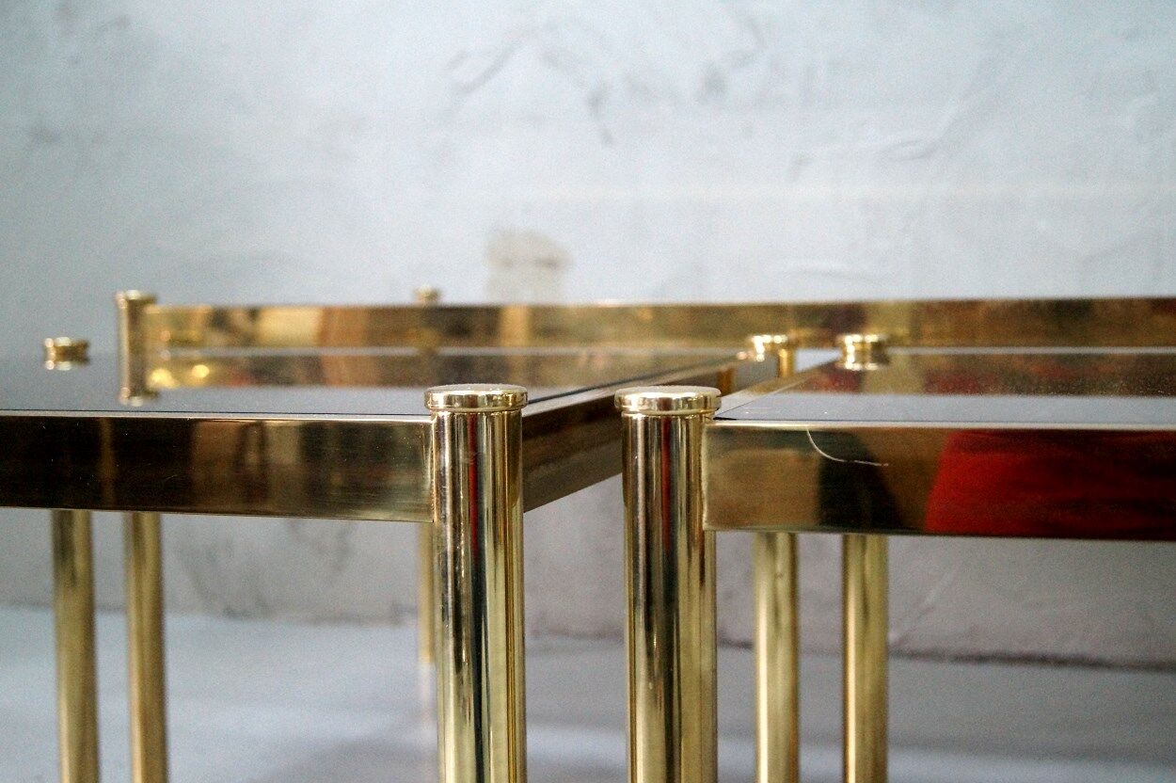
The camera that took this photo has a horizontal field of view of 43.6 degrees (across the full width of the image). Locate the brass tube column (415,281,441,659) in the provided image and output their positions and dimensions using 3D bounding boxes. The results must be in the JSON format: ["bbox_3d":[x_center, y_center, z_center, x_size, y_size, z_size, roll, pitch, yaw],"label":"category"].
[{"bbox_3d":[-0.181,0.099,1.691,0.030,0.434,0.030,-1,4,0],"label":"brass tube column"}]

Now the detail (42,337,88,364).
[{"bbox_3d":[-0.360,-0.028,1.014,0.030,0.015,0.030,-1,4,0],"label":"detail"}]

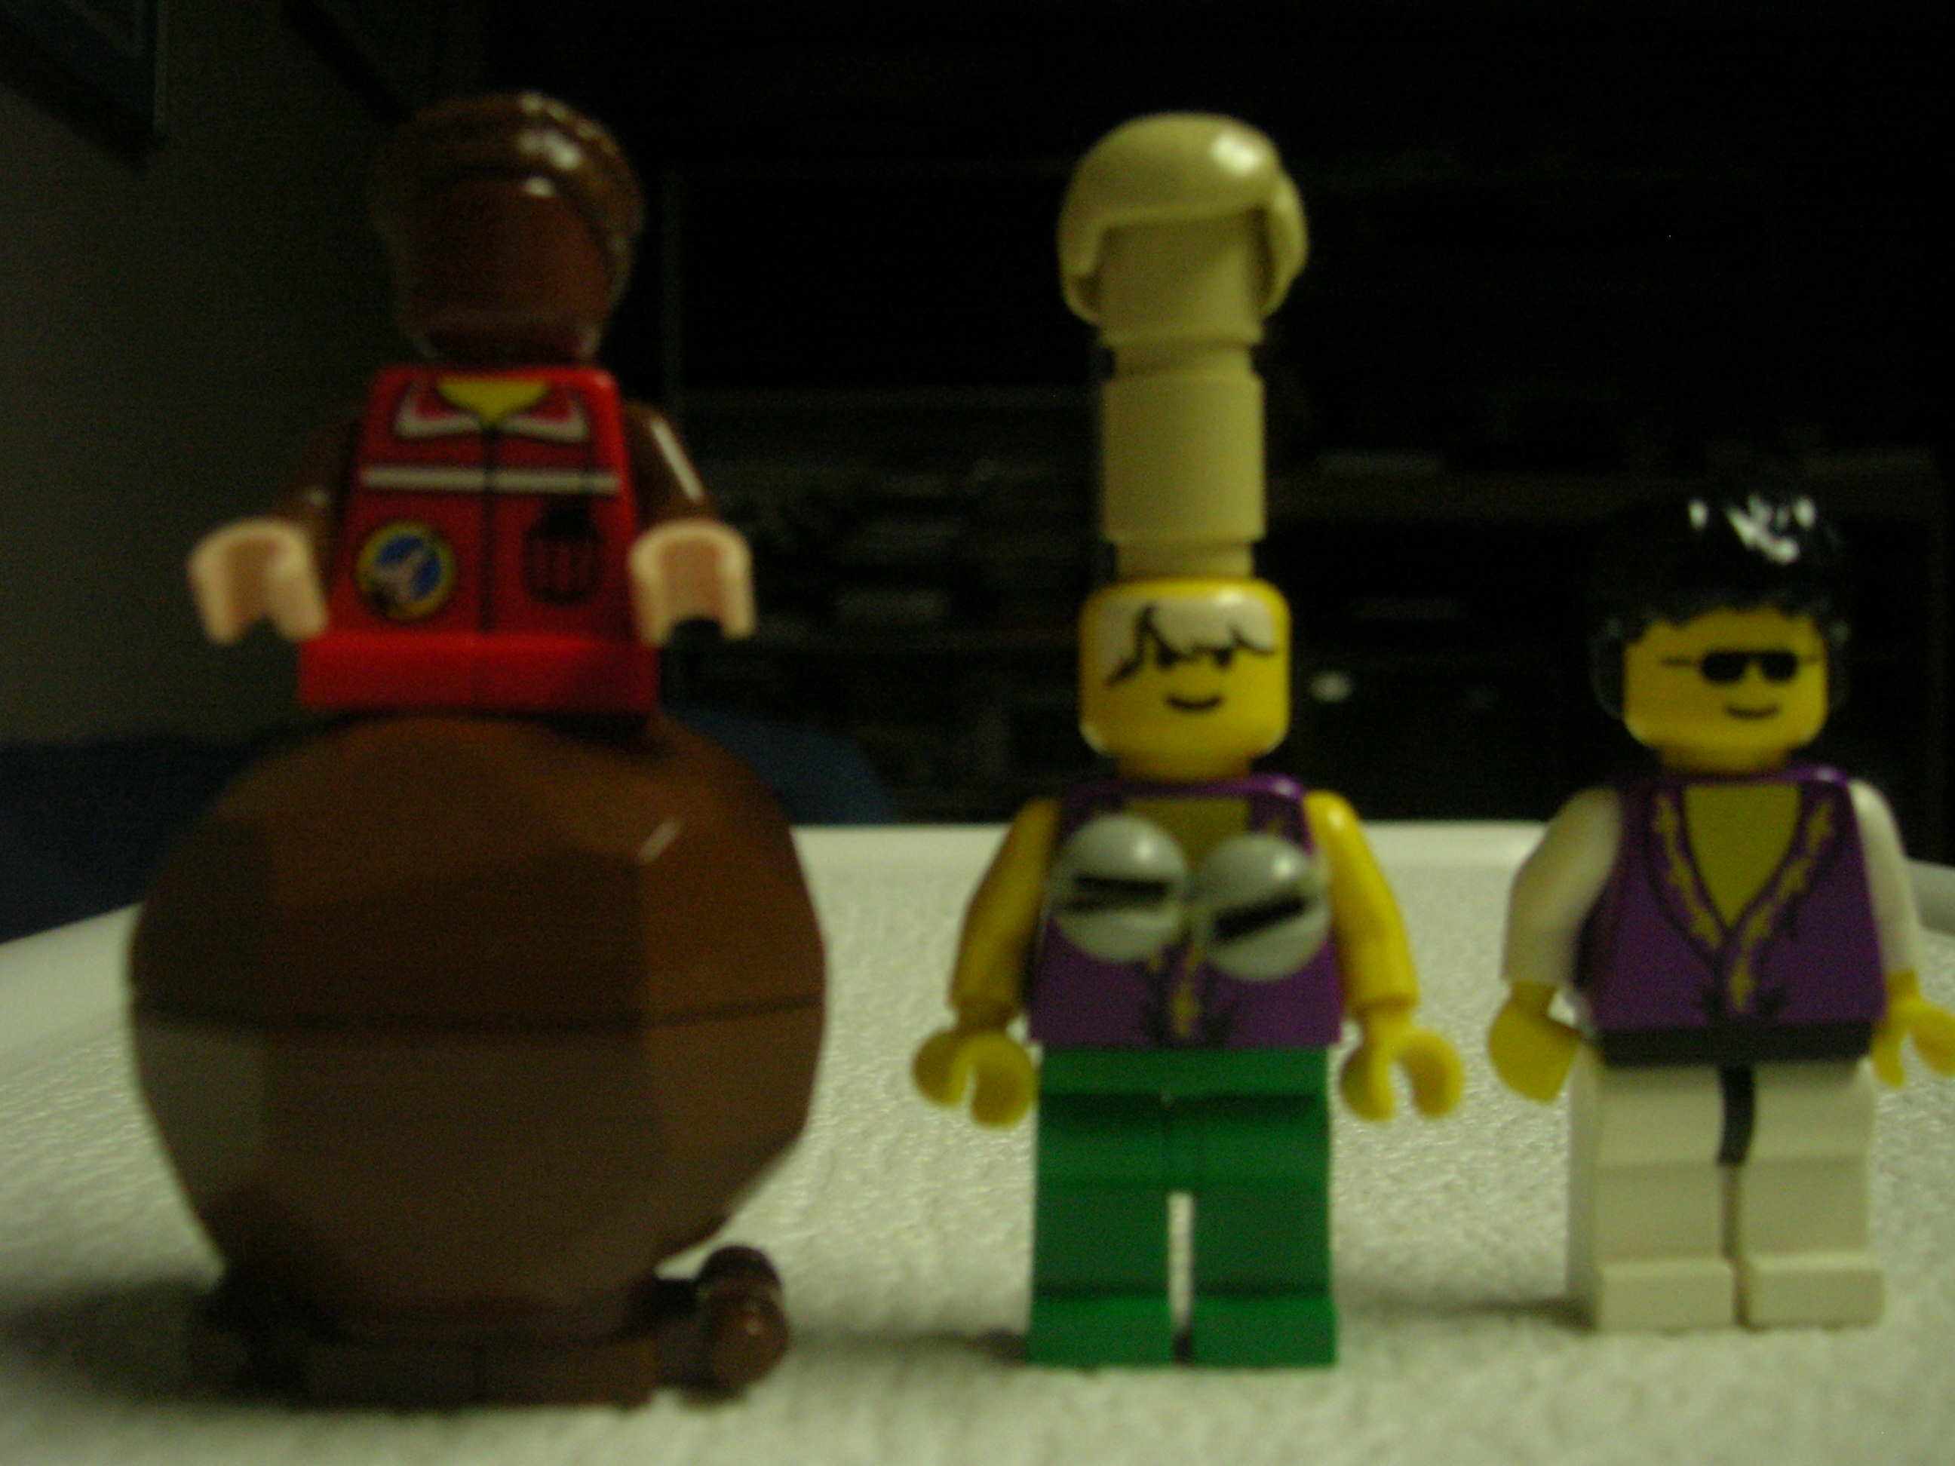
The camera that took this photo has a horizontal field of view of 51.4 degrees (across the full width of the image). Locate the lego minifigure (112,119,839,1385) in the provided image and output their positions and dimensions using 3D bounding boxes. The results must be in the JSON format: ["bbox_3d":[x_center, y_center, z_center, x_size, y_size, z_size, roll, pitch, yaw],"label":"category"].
[{"bbox_3d":[-0.022,0.000,0.099,0.032,0.060,0.033,0,5,-2],"label":"lego minifigure"}]

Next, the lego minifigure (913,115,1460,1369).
[{"bbox_3d":[0.010,0.000,0.099,0.027,0.060,0.014,0,5,4],"label":"lego minifigure"}]

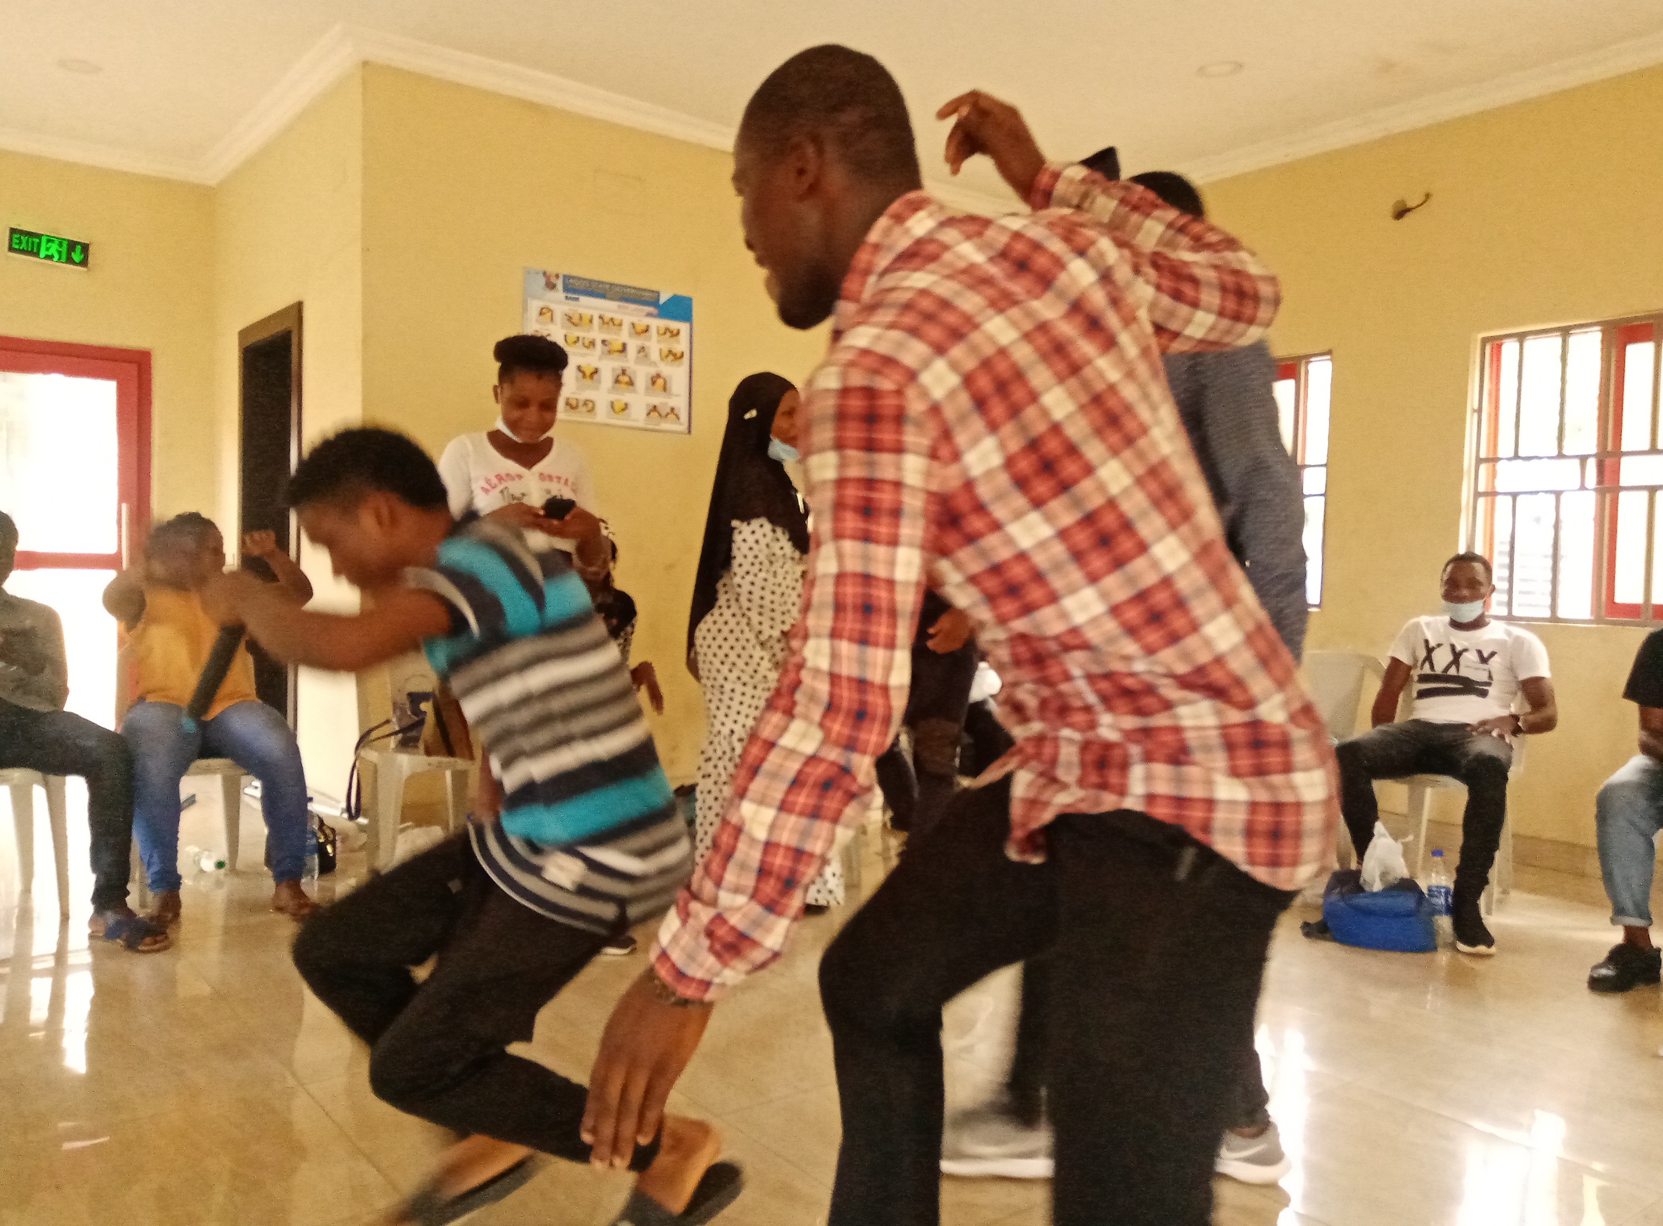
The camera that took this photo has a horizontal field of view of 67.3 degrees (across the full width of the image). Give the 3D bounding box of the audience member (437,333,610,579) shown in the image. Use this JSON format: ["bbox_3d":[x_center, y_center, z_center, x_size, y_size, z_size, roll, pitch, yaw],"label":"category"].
[{"bbox_3d":[-0.799,0.097,3.250,0.480,1.670,0.340,1,2,-16],"label":"audience member"}]

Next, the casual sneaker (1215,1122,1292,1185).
[{"bbox_3d":[0.690,0.950,2.300,0.280,0.110,0.105,3,3,32],"label":"casual sneaker"}]

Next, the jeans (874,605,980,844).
[{"bbox_3d":[0.318,0.394,4.100,0.370,0.950,0.280,2,2,6],"label":"jeans"}]

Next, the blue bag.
[{"bbox_3d":[1.645,0.867,3.770,0.330,0.200,0.220,2,2,21],"label":"blue bag"}]

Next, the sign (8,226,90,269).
[{"bbox_3d":[-3.664,-1.707,5.850,0.335,0.130,0.030,6,-1,-37],"label":"sign"}]

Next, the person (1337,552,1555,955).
[{"bbox_3d":[1.955,0.375,3.980,0.660,1.180,0.820,3,3,31],"label":"person"}]

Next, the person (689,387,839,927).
[{"bbox_3d":[-0.183,0.096,3.870,0.480,1.650,0.460,2,2,16],"label":"person"}]

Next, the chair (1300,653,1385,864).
[{"bbox_3d":[1.720,0.540,4.480,0.480,0.800,0.520,3,3,36],"label":"chair"}]

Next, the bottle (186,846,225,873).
[{"bbox_3d":[-2.107,0.833,4.215,0.220,0.064,0.064,3,3,40],"label":"bottle"}]

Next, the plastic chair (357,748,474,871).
[{"bbox_3d":[-1.300,0.483,4.200,0.460,0.800,0.500,1,2,0],"label":"plastic chair"}]

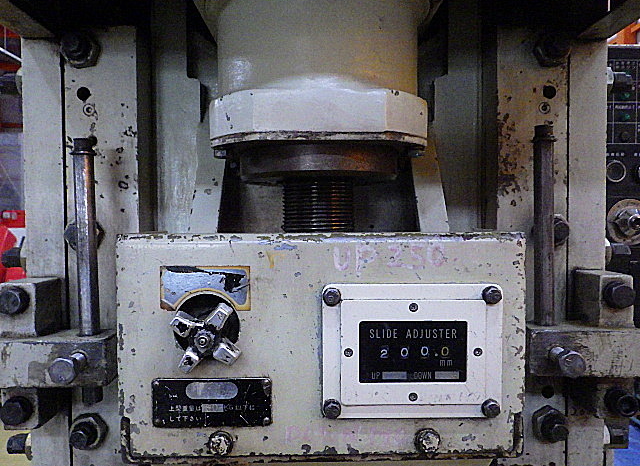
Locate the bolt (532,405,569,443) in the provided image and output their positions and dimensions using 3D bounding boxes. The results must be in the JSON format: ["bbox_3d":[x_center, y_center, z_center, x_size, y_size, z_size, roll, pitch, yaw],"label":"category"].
[{"bbox_3d":[0.234,0.196,0.517,0.033,0.035,0.026,0,2,0],"label":"bolt"}]

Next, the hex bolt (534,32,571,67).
[{"bbox_3d":[0.230,-0.181,0.504,0.034,0.034,0.026,0,2,0],"label":"hex bolt"}]

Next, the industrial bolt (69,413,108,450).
[{"bbox_3d":[-0.235,0.202,0.517,0.035,0.033,0.026,0,2,0],"label":"industrial bolt"}]

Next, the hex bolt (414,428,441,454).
[{"bbox_3d":[0.097,0.189,0.469,0.022,0.022,0.010,0,2,0],"label":"hex bolt"}]

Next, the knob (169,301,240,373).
[{"bbox_3d":[-0.100,0.092,0.449,0.058,0.059,0.042,0,2,0],"label":"knob"}]

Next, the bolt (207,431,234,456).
[{"bbox_3d":[-0.090,0.193,0.469,0.022,0.022,0.010,0,2,0],"label":"bolt"}]

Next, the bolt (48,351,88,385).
[{"bbox_3d":[-0.213,0.113,0.443,0.021,0.021,0.035,0,2,0],"label":"bolt"}]

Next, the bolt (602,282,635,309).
[{"bbox_3d":[0.274,0.058,0.471,0.025,0.025,0.013,0,2,0],"label":"bolt"}]

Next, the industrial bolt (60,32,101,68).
[{"bbox_3d":[-0.237,-0.181,0.504,0.035,0.033,0.026,0,2,0],"label":"industrial bolt"}]

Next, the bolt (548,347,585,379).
[{"bbox_3d":[0.210,0.107,0.443,0.021,0.021,0.035,0,2,0],"label":"bolt"}]

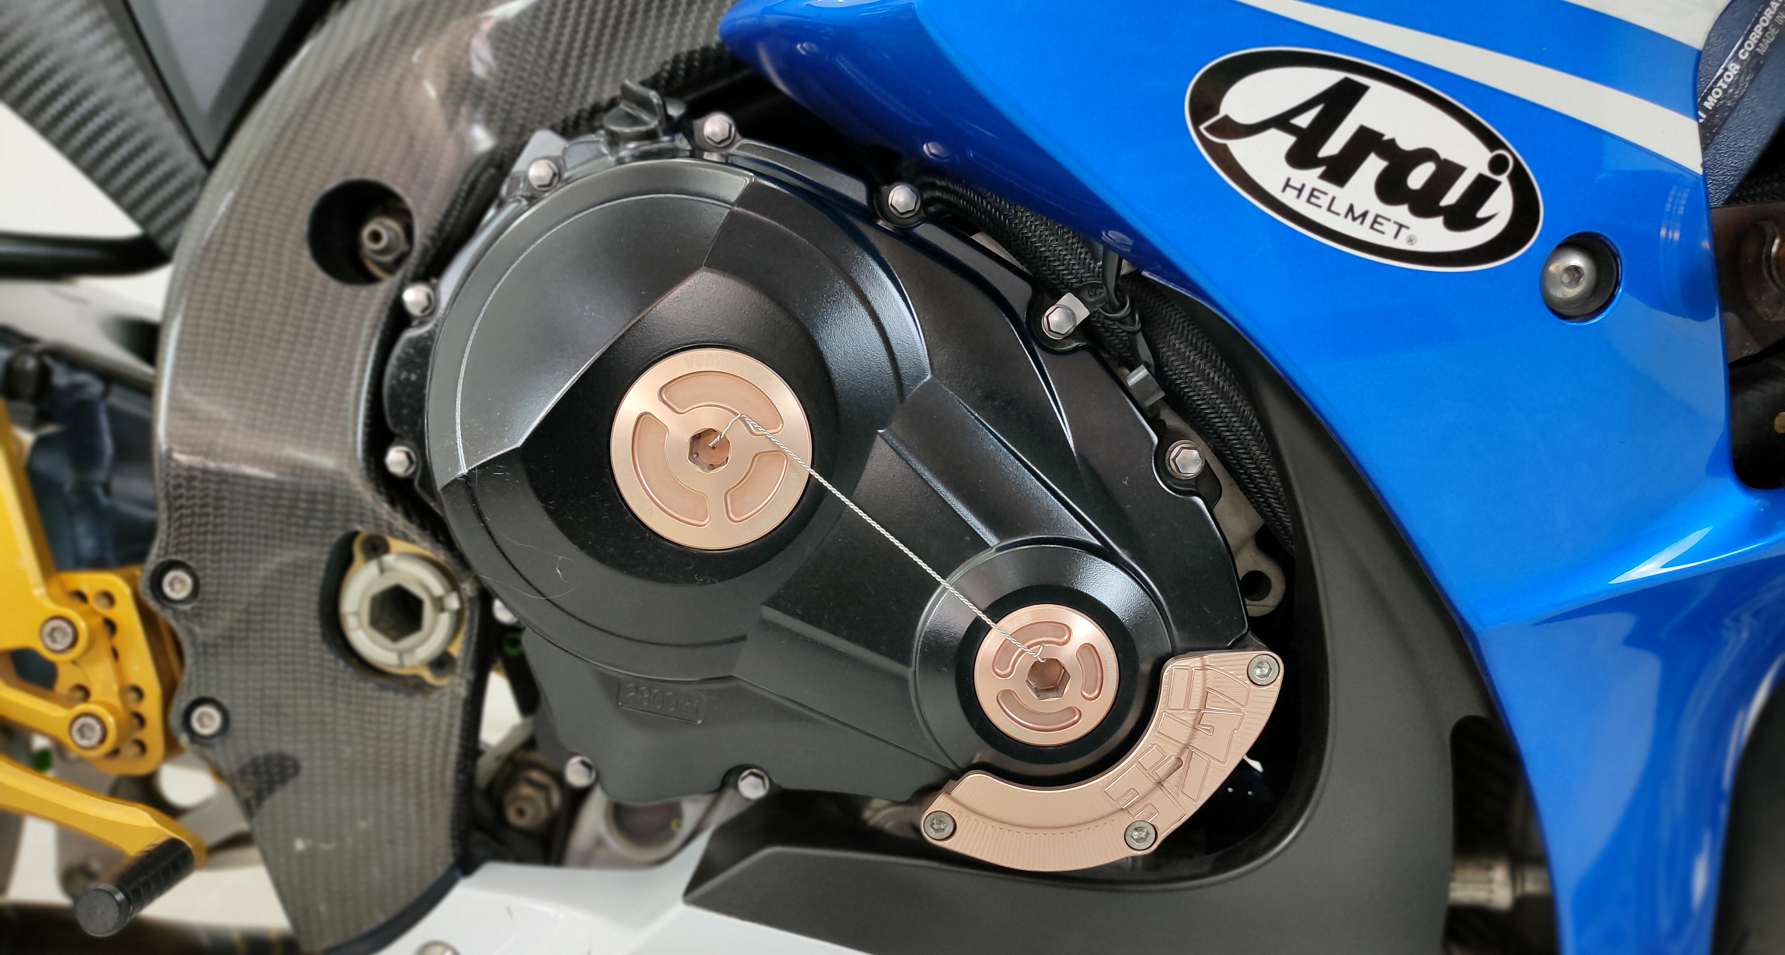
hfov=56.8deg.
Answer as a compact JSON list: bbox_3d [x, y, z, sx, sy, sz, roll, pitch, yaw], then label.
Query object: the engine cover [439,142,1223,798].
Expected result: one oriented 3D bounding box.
[{"bbox_3d":[-0.017,0.000,0.515,0.262,0.212,0.070,0,2,-2],"label":"engine cover"}]

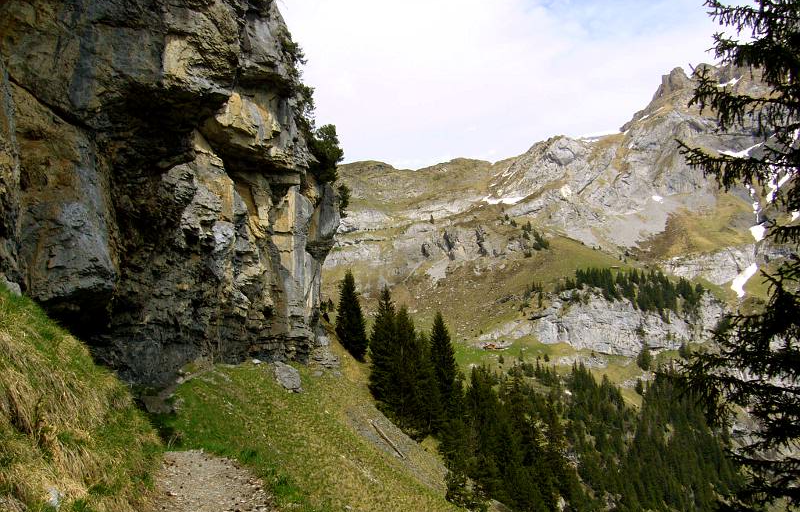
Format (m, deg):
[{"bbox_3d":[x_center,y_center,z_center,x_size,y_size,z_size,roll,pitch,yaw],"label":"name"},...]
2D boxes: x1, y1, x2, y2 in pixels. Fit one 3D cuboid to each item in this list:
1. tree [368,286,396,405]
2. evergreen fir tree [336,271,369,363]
[{"bbox_3d":[-1.110,6.450,58.000,2.370,8.530,2.370,0,-2,0],"label":"tree"},{"bbox_3d":[-3.900,4.820,65.000,2.730,7.310,2.730,0,-2,0],"label":"evergreen fir tree"}]

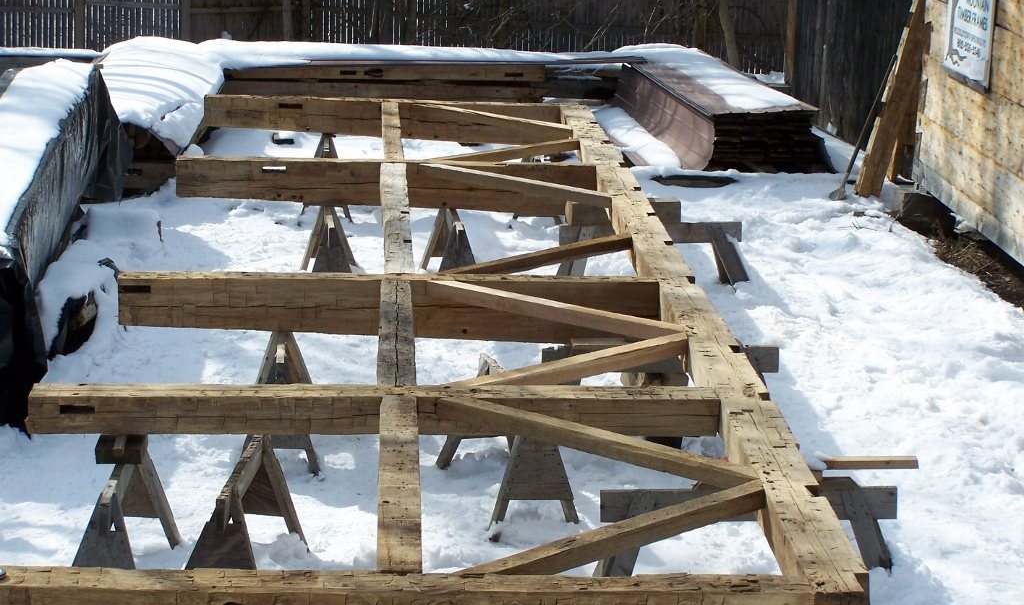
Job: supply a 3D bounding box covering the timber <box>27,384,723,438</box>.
[{"bbox_3d":[-0.573,0.479,10.740,3.051,0.169,0.215,0,12,-3],"label":"timber"}]

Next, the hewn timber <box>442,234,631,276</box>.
[{"bbox_3d":[0.191,-0.248,13.964,0.112,0.079,1.739,11,16,38],"label":"hewn timber"}]

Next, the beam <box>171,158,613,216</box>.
[{"bbox_3d":[-0.837,-0.816,17.178,3.046,0.364,0.176,0,12,-3],"label":"beam"}]

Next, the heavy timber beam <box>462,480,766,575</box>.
[{"bbox_3d":[0.407,0.855,8.872,0.101,0.079,1.720,12,17,42],"label":"heavy timber beam"}]

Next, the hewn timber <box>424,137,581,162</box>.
[{"bbox_3d":[-0.042,-1.083,17.809,0.104,0.079,1.666,12,16,42],"label":"hewn timber"}]

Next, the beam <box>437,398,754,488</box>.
[{"bbox_3d":[0.361,0.589,10.103,1.703,0.079,0.114,12,16,42],"label":"beam"}]

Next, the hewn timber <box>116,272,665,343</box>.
[{"bbox_3d":[-0.617,0.035,13.204,3.016,0.343,0.181,0,12,-3],"label":"hewn timber"}]

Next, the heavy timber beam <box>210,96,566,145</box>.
[{"bbox_3d":[-1.012,-1.520,20.390,3.064,0.348,0.181,0,12,-3],"label":"heavy timber beam"}]

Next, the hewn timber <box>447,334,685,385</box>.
[{"bbox_3d":[0.291,0.306,11.404,1.663,0.079,0.109,-11,17,-44],"label":"hewn timber"}]

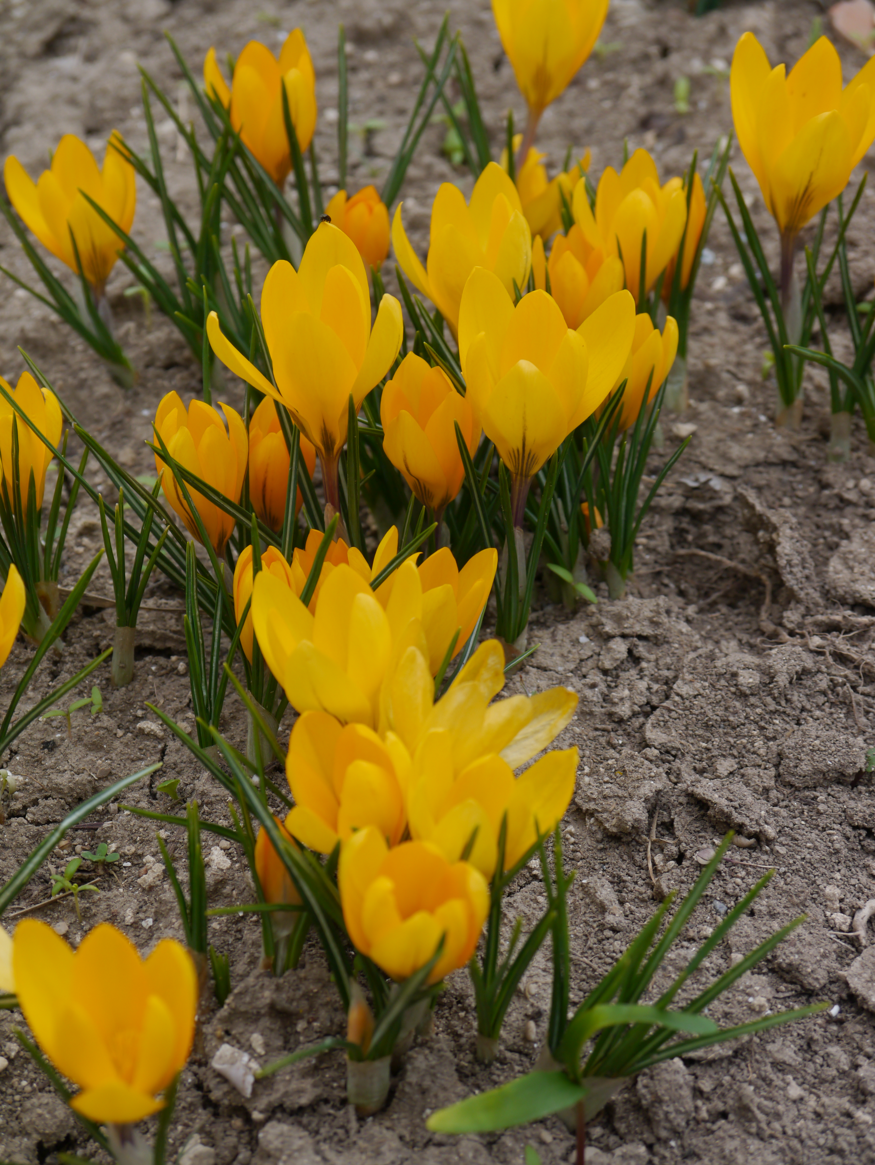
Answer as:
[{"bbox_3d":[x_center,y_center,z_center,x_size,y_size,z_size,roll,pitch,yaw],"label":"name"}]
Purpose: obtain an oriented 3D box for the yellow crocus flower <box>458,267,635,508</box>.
[{"bbox_3d":[0.018,-0.035,0.550,0.034,0.043,0.032,5,33,-3],"label":"yellow crocus flower"}]

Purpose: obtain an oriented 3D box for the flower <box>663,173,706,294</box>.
[{"bbox_3d":[0.052,-0.078,0.640,0.015,0.029,0.015,4,33,-3],"label":"flower"}]

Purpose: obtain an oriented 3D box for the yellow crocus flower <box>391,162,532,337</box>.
[{"bbox_3d":[0.004,-0.067,0.605,0.029,0.037,0.028,3,33,-2],"label":"yellow crocus flower"}]

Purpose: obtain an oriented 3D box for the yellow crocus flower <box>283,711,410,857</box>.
[{"bbox_3d":[-0.014,0.035,0.446,0.020,0.025,0.020,-5,35,-2],"label":"yellow crocus flower"}]

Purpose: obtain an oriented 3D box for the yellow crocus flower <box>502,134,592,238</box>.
[{"bbox_3d":[0.024,-0.084,0.632,0.020,0.027,0.020,1,35,2],"label":"yellow crocus flower"}]

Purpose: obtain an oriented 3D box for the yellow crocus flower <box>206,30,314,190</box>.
[{"bbox_3d":[-0.040,-0.104,0.636,0.026,0.034,0.026,-9,35,-2],"label":"yellow crocus flower"}]

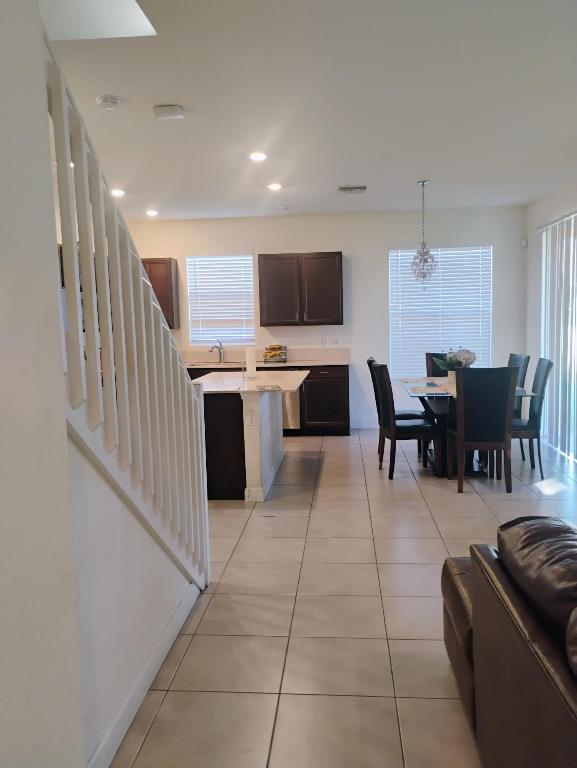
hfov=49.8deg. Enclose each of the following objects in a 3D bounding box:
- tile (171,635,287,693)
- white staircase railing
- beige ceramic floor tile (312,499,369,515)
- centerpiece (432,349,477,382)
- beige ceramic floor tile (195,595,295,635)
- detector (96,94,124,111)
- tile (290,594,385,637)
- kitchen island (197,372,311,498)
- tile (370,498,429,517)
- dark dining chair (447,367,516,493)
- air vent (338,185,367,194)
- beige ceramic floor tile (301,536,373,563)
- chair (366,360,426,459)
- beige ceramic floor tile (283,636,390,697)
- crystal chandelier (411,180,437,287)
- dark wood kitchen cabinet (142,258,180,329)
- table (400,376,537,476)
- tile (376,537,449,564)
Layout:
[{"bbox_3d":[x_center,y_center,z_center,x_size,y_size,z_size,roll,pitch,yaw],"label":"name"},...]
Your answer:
[{"bbox_3d":[-0.243,1.231,2.740,0.455,0.010,0.450,-1,6,5],"label":"tile"},{"bbox_3d":[-0.619,0.072,2.719,0.100,2.310,1.620,-1,6,8],"label":"white staircase railing"},{"bbox_3d":[0.409,0.981,4.896,0.455,0.010,0.452,-1,6,5],"label":"beige ceramic floor tile"},{"bbox_3d":[1.693,-0.167,6.345,0.420,0.380,0.380,-1,6,5],"label":"centerpiece"},{"bbox_3d":[-0.204,1.183,3.182,0.455,0.010,0.450,-1,6,5],"label":"beige ceramic floor tile"},{"bbox_3d":[-1.055,-1.663,3.672,0.140,0.050,0.140,-1,6,5],"label":"detector"},{"bbox_3d":[0.254,1.175,3.141,0.455,0.010,0.450,-1,6,5],"label":"tile"},{"bbox_3d":[-0.365,0.424,5.974,1.085,0.925,1.800,-1,6,5],"label":"kitchen island"},{"bbox_3d":[0.867,0.977,4.870,0.455,0.010,0.450,-1,6,5],"label":"tile"},{"bbox_3d":[1.667,0.365,5.404,0.495,1.065,0.530,-1,6,5],"label":"dark dining chair"},{"bbox_3d":[0.668,-2.014,6.468,0.310,0.020,0.280,-1,6,5],"label":"air vent"},{"bbox_3d":[0.331,1.074,4.005,0.453,0.010,0.445,-1,6,5],"label":"beige ceramic floor tile"},{"bbox_3d":[1.126,0.257,6.491,0.580,1.055,0.480,-1,6,5],"label":"chair"},{"bbox_3d":[0.216,1.225,2.701,0.456,0.010,0.452,-1,6,5],"label":"beige ceramic floor tile"},{"bbox_3d":[1.383,-1.517,6.328,0.265,1.055,0.265,-1,6,5],"label":"crystal chandelier"},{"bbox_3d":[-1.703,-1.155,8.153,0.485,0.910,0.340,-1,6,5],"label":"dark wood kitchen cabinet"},{"bbox_3d":[1.752,0.400,6.470,1.110,0.770,1.680,-1,6,5],"label":"table"},{"bbox_3d":[0.786,1.067,3.964,0.453,0.010,0.445,-1,6,5],"label":"tile"}]

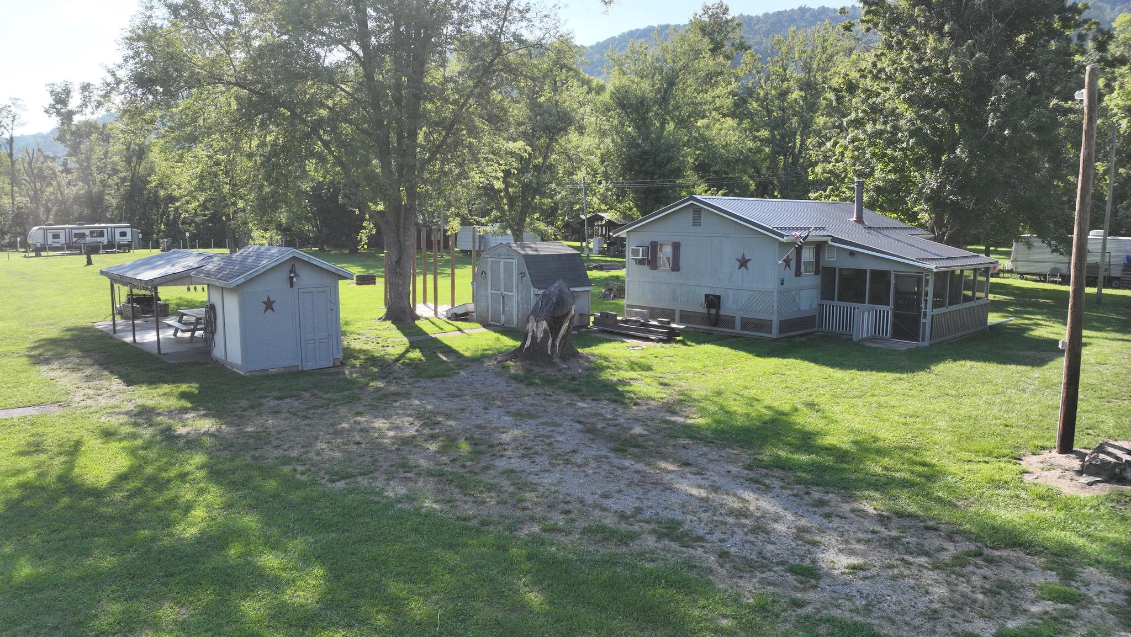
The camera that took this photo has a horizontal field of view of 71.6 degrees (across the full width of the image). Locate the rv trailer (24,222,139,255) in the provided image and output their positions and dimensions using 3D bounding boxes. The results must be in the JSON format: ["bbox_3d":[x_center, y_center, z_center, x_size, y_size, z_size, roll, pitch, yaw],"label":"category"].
[{"bbox_3d":[-55.660,-9.177,90.000,10.300,3.500,2.900,-6,9,-40],"label":"rv trailer"}]

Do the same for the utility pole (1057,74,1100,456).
[{"bbox_3d":[7.841,-0.839,11.945,0.400,5.893,0.330,0,7,0],"label":"utility pole"}]

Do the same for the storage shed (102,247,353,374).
[{"bbox_3d":[-9.928,-0.681,23.018,4.576,2.960,10.781,-6,9,-40],"label":"storage shed"}]

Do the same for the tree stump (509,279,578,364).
[{"bbox_3d":[-0.586,-0.006,21.104,1.750,2.083,1.500,0,7,0],"label":"tree stump"}]

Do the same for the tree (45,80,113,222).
[{"bbox_3d":[-67.047,-21.182,109.344,9.498,23.019,9.000,0,7,0],"label":"tree"}]

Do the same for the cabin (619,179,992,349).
[{"bbox_3d":[9.255,-2.280,28.466,10.800,4.900,10.387,-6,9,-43],"label":"cabin"}]

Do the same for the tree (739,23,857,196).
[{"bbox_3d":[26.033,-20.235,89.514,13.197,25.944,11.000,0,7,0],"label":"tree"}]

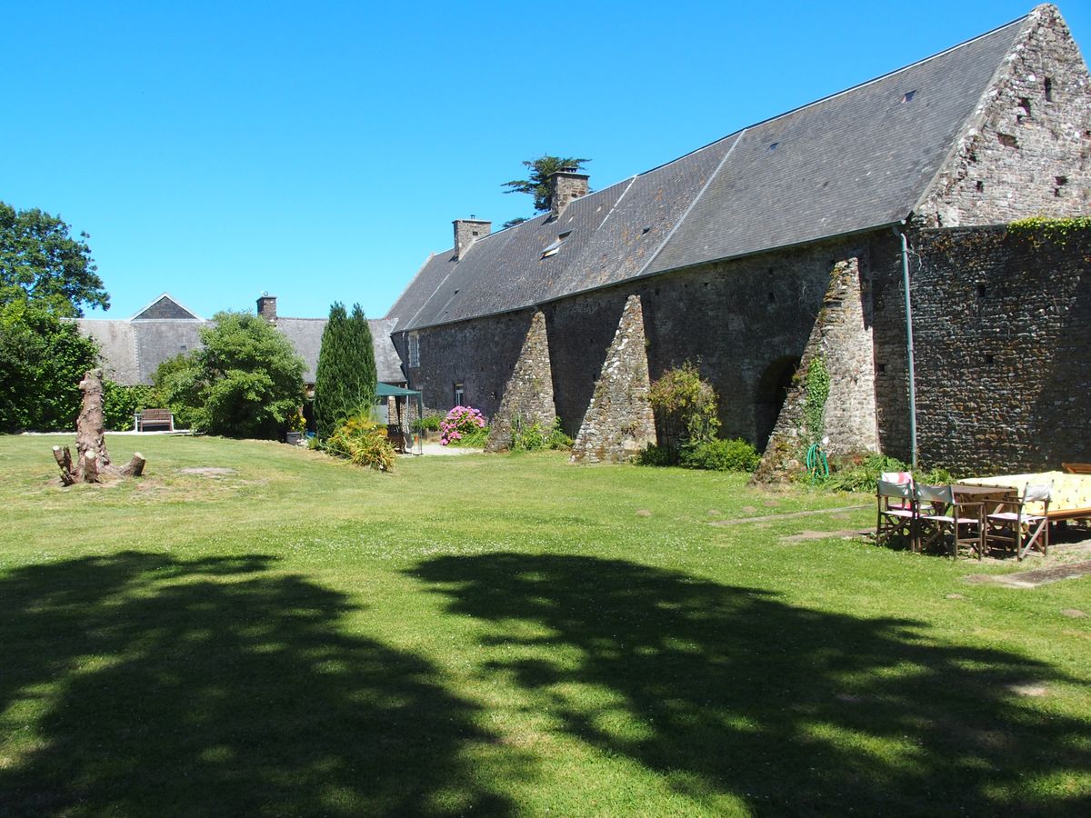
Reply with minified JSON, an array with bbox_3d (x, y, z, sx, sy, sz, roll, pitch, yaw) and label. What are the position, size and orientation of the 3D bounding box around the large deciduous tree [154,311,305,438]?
[{"bbox_3d":[-12.100,-1.300,33.500,5.500,4.800,5.200,-1,1,-20],"label":"large deciduous tree"}]

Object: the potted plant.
[{"bbox_3d":[-8.650,0.620,30.600,0.660,1.150,0.600,-1,1,-18],"label":"potted plant"}]

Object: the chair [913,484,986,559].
[{"bbox_3d":[4.760,1.290,10.430,0.480,0.860,0.590,-1,1,-21],"label":"chair"}]

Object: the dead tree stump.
[{"bbox_3d":[-8.570,0.245,17.000,1.700,2.080,1.500,-1,1,-27],"label":"dead tree stump"}]

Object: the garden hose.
[{"bbox_3d":[6.020,1.160,19.600,0.520,0.880,0.220,-1,1,-22],"label":"garden hose"}]

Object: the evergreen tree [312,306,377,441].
[{"bbox_3d":[-7.100,-1.270,31.200,2.200,4.950,2.100,-1,1,-13],"label":"evergreen tree"}]

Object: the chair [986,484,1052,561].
[{"bbox_3d":[5.550,1.290,10.300,0.590,0.860,0.480,-2,1,-40],"label":"chair"}]

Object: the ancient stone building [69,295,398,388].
[{"bbox_3d":[-17.000,-2.850,51.100,17.500,7.400,7.600,-1,1,-19],"label":"ancient stone building"}]

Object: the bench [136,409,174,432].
[{"bbox_3d":[-15.400,0.460,34.800,1.520,0.900,0.650,-1,1,-16],"label":"bench"}]

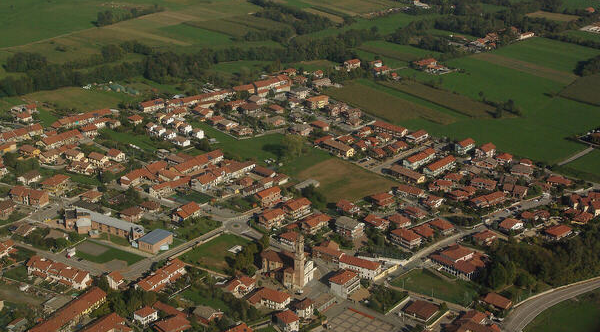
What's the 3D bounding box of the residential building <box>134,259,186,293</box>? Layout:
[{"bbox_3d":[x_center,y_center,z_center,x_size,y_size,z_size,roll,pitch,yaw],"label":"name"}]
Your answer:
[{"bbox_3d":[-89.660,70.810,555.450,12.600,8.200,38.800,12,24,27],"label":"residential building"}]

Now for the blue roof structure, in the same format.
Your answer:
[{"bbox_3d":[-100.190,52.350,602.660,12.800,7.600,19.800,14,25,30],"label":"blue roof structure"}]

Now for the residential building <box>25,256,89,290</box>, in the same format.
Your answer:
[{"bbox_3d":[-154.840,67.790,559.960,46.800,8.400,12.200,12,24,27],"label":"residential building"}]

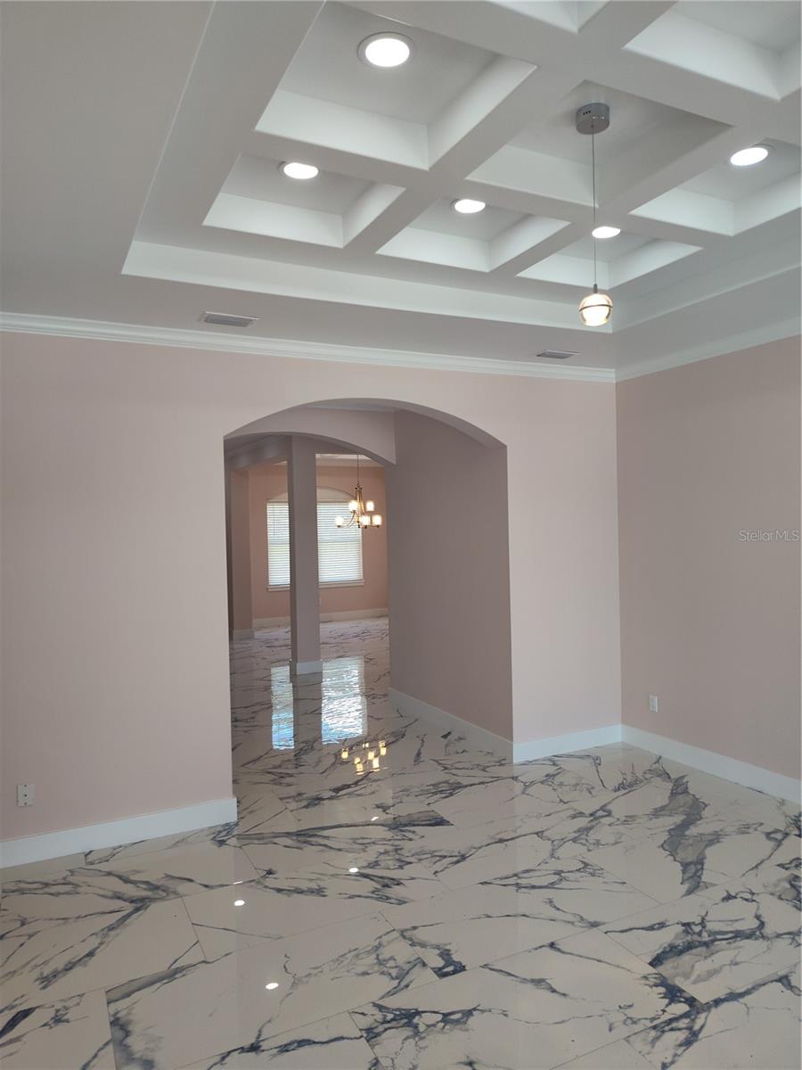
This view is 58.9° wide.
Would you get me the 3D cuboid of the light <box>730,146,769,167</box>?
[{"bbox_3d":[1.479,-1.593,3.023,0.175,0.035,0.175,-2,1,-26],"label":"light"}]

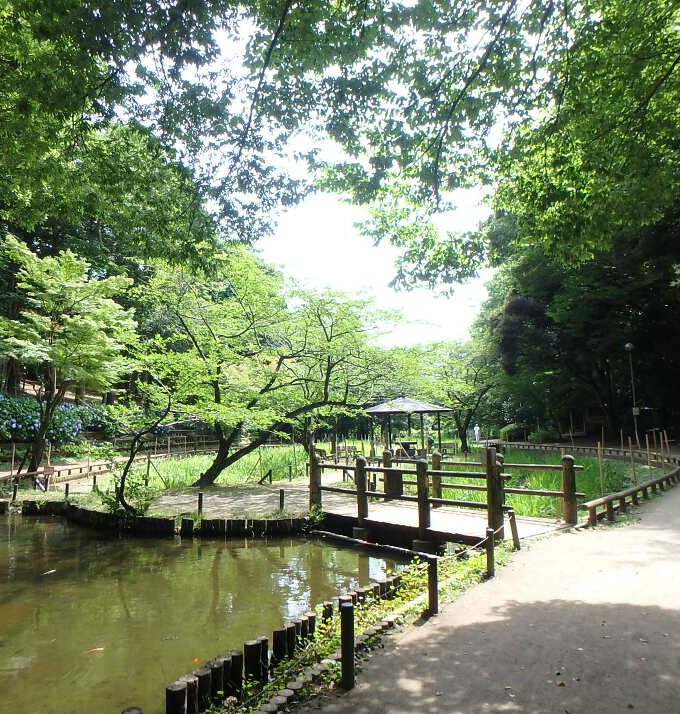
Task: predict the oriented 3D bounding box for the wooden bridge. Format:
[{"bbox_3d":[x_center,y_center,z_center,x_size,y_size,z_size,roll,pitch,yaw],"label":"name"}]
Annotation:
[{"bbox_3d":[1.579,2.220,9.936,2.100,1.150,4.350,5,-9,-40],"label":"wooden bridge"}]

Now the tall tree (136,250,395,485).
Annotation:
[{"bbox_3d":[-2.141,0.302,16.600,6.900,6.500,5.800,0,-7,-6],"label":"tall tree"}]

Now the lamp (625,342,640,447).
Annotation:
[{"bbox_3d":[15.728,2.067,31.000,0.450,5.500,0.450,-5,-8,30],"label":"lamp"}]

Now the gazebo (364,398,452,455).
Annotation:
[{"bbox_3d":[3.731,3.731,31.000,3.600,3.000,3.600,-6,-9,37],"label":"gazebo"}]

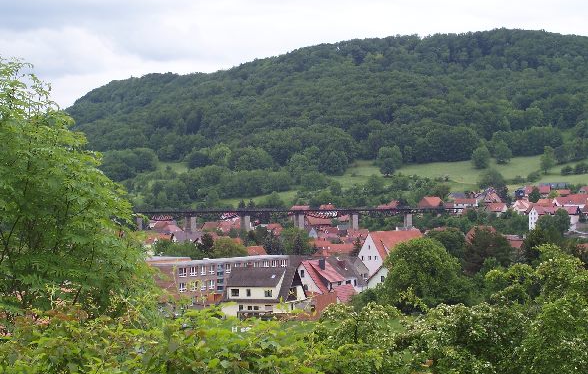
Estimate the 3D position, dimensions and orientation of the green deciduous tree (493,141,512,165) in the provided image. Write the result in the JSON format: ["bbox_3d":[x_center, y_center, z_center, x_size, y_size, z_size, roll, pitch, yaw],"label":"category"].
[{"bbox_3d":[149.460,-25.450,960.000,14.200,17.300,14.200,0,0,0],"label":"green deciduous tree"}]

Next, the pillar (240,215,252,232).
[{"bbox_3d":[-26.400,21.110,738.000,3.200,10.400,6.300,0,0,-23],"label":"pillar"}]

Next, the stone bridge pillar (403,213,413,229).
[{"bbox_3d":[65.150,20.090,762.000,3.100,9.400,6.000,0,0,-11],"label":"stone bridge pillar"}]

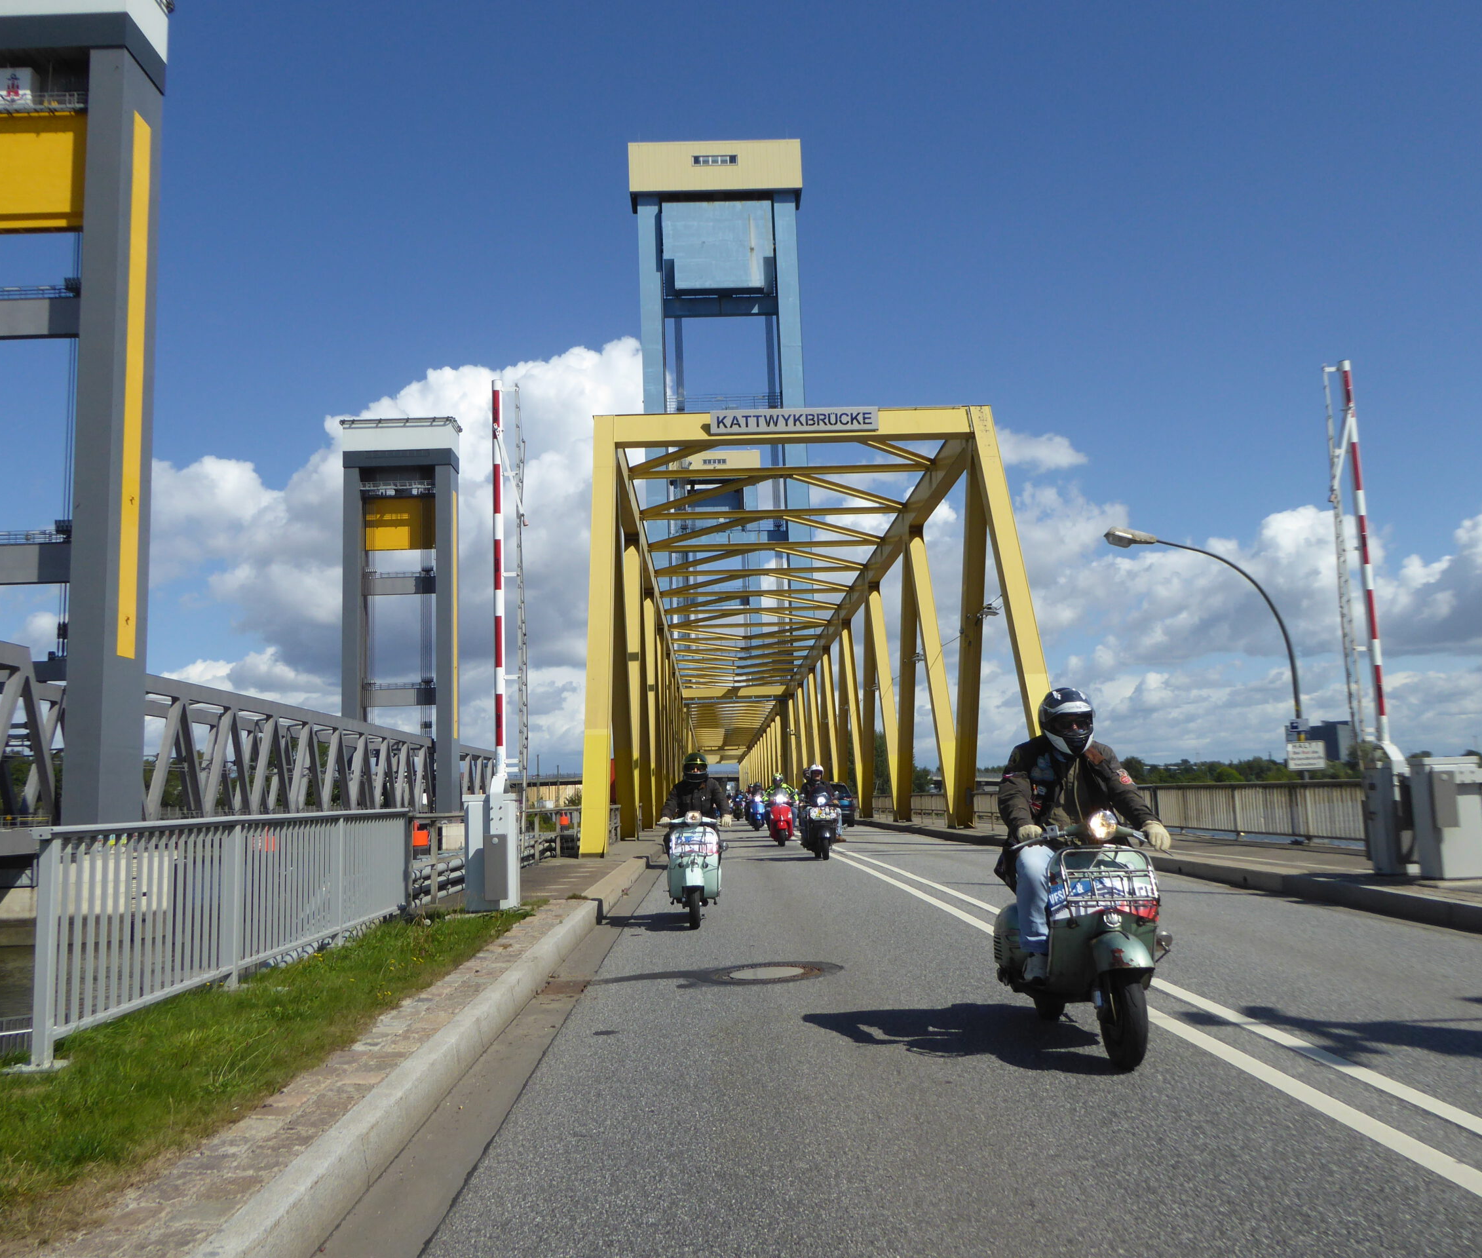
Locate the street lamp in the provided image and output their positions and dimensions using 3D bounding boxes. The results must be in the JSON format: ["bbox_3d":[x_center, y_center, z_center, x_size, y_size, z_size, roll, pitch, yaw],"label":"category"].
[{"bbox_3d":[7.396,0.911,20.697,2.891,5.115,0.300,-1,-7,-1],"label":"street lamp"}]

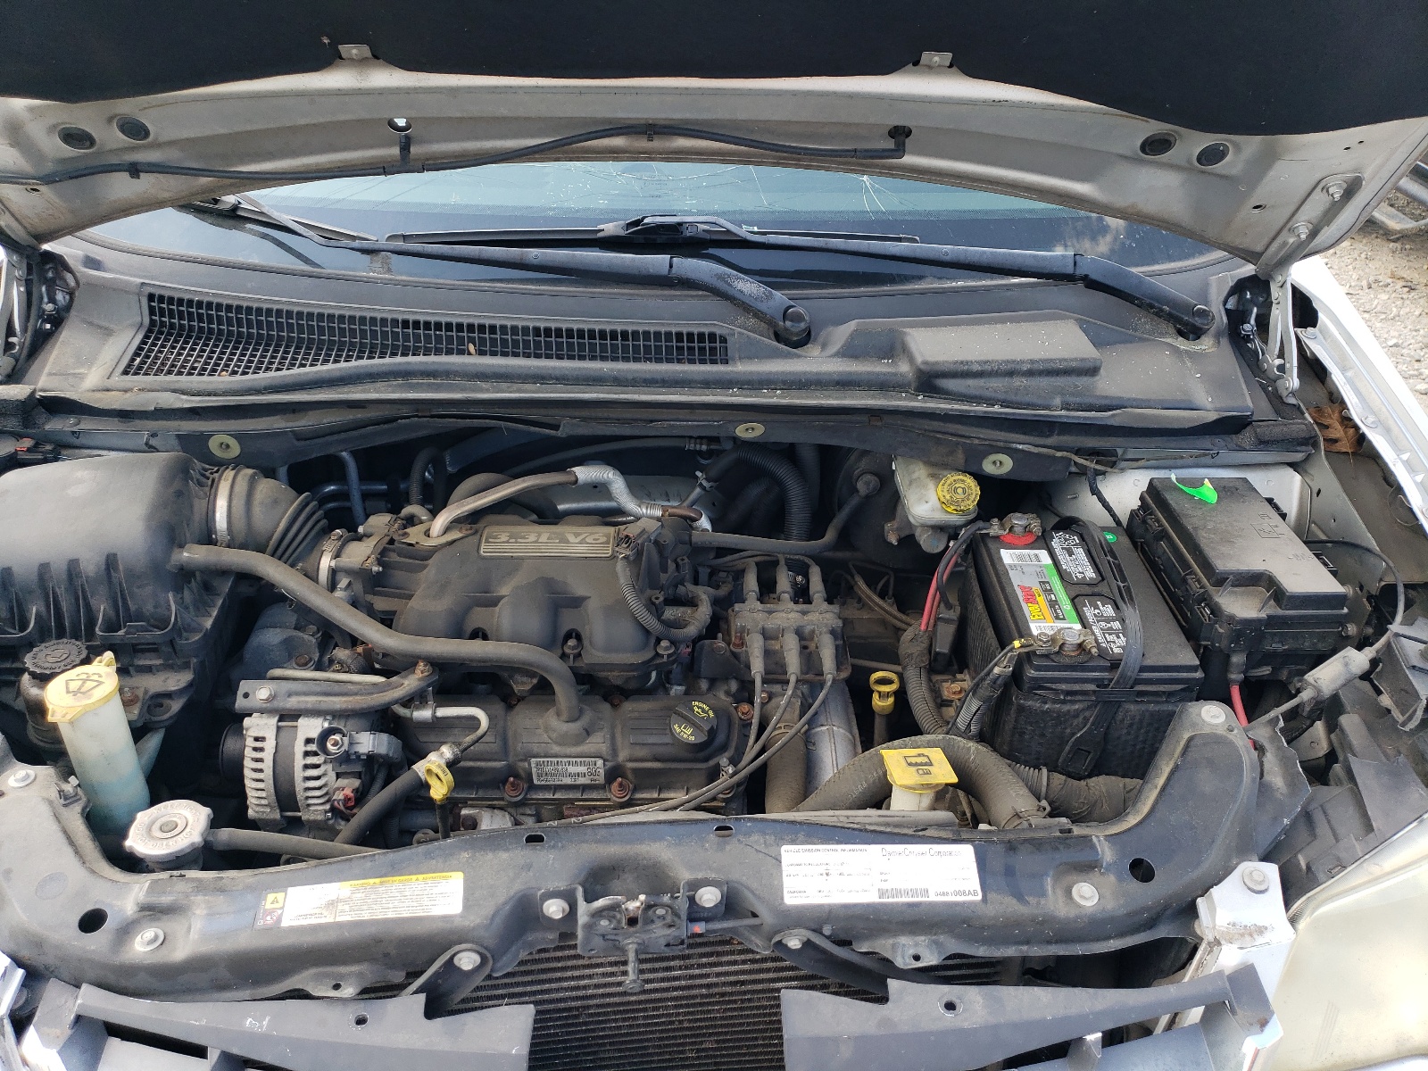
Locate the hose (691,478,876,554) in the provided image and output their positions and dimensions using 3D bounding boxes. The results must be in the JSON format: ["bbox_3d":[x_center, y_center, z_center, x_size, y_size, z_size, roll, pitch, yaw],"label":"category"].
[{"bbox_3d":[0.081,-0.023,1.240,0.205,0.055,0.115,-11,37,-18],"label":"hose"}]

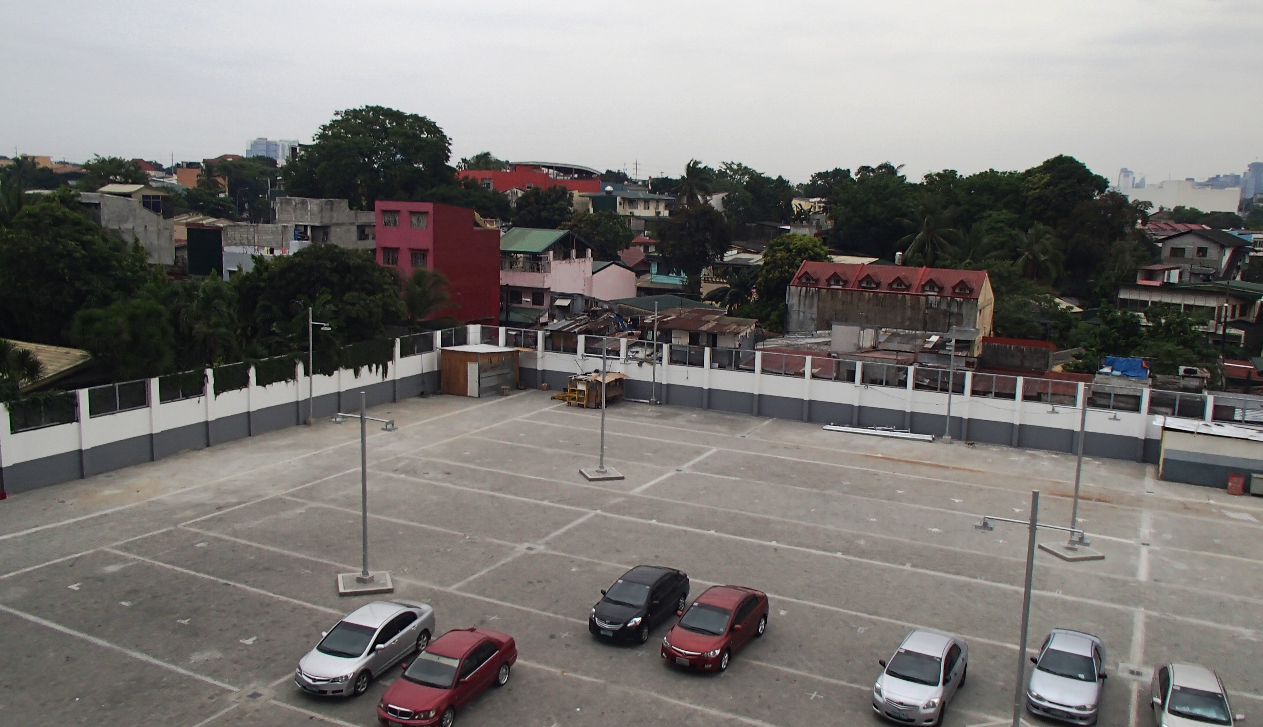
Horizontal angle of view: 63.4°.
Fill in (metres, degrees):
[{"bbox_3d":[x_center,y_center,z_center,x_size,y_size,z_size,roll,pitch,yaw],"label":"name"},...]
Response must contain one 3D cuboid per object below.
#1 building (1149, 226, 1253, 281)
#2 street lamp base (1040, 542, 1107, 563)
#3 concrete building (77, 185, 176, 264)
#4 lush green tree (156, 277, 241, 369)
[{"bbox_3d":[69.887,-11.884,125.892,8.200,9.200,12.000,8,12,37],"label":"building"},{"bbox_3d":[16.726,7.161,38.844,1.570,0.170,1.570,-2,9,-18],"label":"street lamp base"},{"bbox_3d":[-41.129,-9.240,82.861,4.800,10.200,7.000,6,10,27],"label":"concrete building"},{"bbox_3d":[-23.889,-0.751,56.770,4.720,8.200,4.720,-3,10,-23],"label":"lush green tree"}]

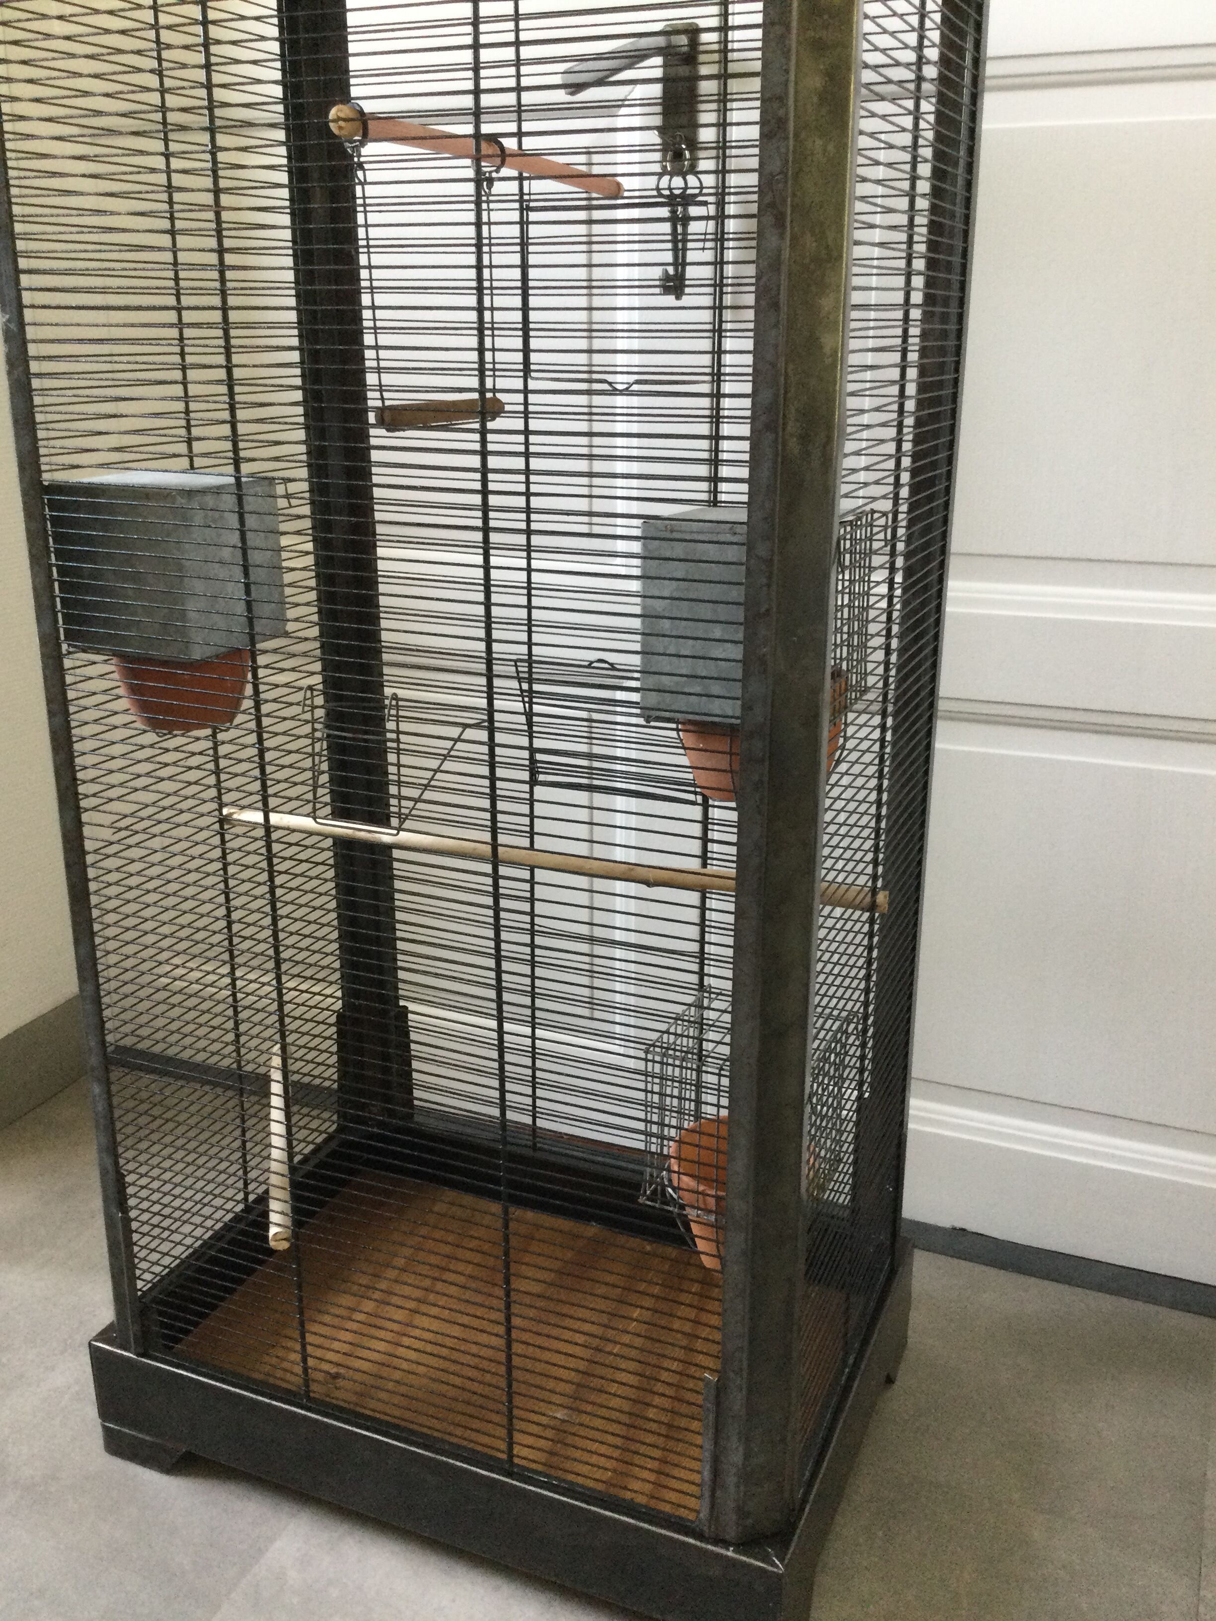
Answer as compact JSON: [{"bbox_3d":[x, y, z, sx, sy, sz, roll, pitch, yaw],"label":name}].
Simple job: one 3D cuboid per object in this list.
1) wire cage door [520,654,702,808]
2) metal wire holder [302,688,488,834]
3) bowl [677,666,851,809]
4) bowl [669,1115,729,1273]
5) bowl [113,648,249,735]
[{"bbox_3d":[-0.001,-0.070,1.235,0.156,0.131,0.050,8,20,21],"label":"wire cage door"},{"bbox_3d":[-0.149,-0.040,0.947,0.121,0.092,0.081,8,20,21],"label":"metal wire holder"},{"bbox_3d":[0.096,-0.051,0.908,0.106,0.075,0.106,0,19,0],"label":"bowl"},{"bbox_3d":[0.096,0.279,1.030,0.104,0.078,0.104,0,19,0],"label":"bowl"},{"bbox_3d":[-0.314,-0.104,1.077,0.105,0.075,0.105,0,19,0],"label":"bowl"}]

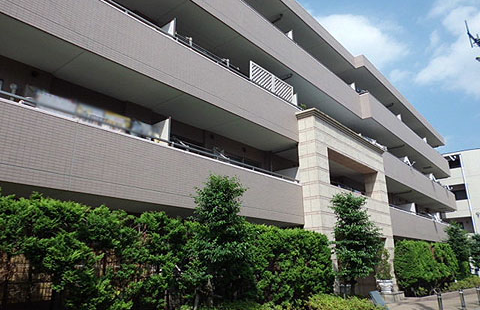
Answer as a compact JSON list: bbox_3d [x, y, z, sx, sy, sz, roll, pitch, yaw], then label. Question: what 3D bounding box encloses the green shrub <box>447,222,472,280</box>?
[{"bbox_3d":[13.891,6.120,22.811,1.550,3.770,1.550,-16,-23,38],"label":"green shrub"}]

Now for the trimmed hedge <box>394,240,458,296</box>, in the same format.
[{"bbox_3d":[10.167,5.870,19.146,1.100,2.370,9.600,-16,-23,38],"label":"trimmed hedge"}]

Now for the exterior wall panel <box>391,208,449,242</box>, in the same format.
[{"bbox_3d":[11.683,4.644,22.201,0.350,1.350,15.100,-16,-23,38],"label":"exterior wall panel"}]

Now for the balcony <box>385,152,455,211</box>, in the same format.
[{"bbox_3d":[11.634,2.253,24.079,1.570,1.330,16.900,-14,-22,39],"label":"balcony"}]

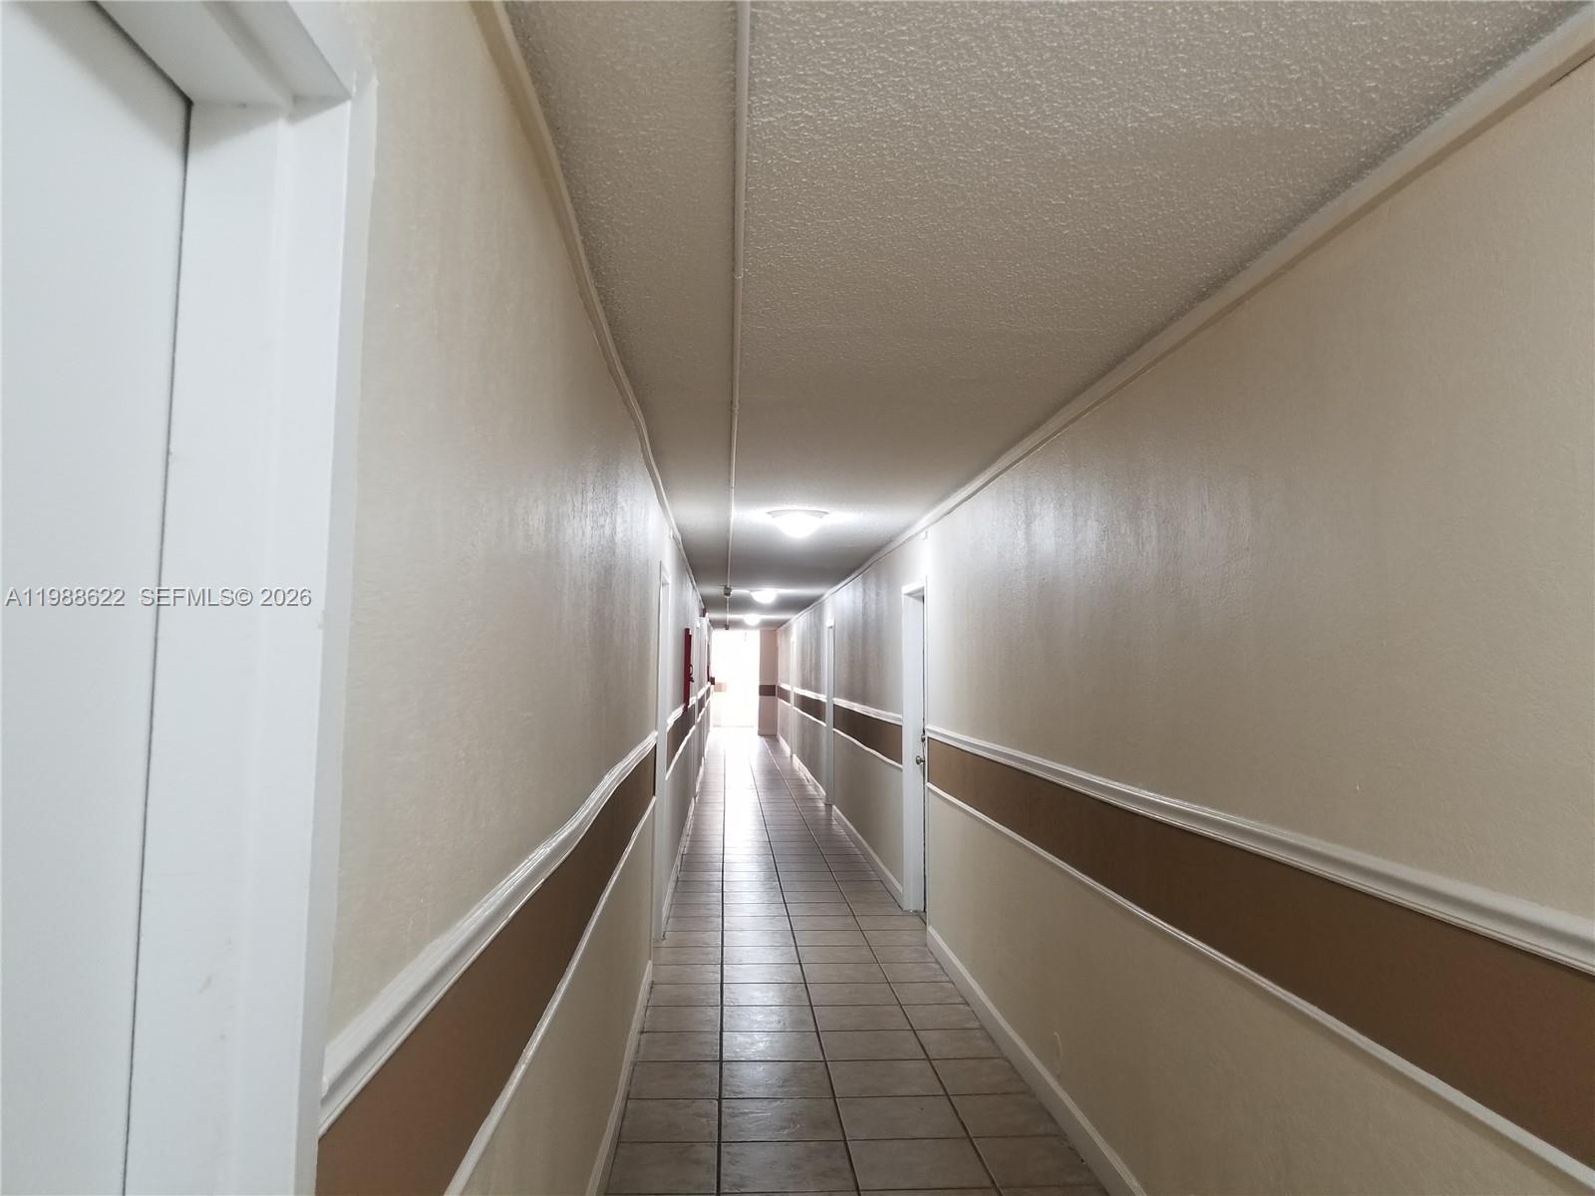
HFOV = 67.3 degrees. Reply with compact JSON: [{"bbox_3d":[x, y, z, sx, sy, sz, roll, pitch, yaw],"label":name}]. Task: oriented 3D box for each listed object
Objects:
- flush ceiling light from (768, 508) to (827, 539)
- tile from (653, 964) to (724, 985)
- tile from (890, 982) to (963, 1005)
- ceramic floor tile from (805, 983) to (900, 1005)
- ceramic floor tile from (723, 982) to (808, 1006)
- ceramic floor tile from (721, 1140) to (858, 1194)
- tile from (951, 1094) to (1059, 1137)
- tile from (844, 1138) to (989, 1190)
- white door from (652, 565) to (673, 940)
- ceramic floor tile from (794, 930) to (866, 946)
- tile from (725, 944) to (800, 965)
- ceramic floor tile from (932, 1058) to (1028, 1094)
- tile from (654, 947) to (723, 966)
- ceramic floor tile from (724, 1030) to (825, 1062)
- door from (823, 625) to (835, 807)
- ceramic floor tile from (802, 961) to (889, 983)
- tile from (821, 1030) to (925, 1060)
[{"bbox_3d":[0.003,-0.411,6.741,0.340,0.125,0.340,1,-3,-3],"label":"flush ceiling light"},{"bbox_3d":[-0.576,1.910,6.069,0.383,0.010,0.390,1,-3,-3],"label":"tile"},{"bbox_3d":[0.634,1.900,5.746,0.321,0.010,0.390,1,-3,-3],"label":"tile"},{"bbox_3d":[0.264,1.896,5.724,0.408,0.010,0.390,1,-3,-3],"label":"ceramic floor tile"},{"bbox_3d":[-0.149,1.863,5.611,0.400,0.010,0.382,1,-3,-3],"label":"ceramic floor tile"},{"bbox_3d":[-0.033,1.780,3.741,0.407,0.010,0.394,1,-3,-3],"label":"ceramic floor tile"},{"bbox_3d":[0.716,1.812,4.181,0.304,0.010,0.394,1,-3,-3],"label":"tile"},{"bbox_3d":[0.379,1.785,3.765,0.407,0.010,0.394,1,-3,-3],"label":"tile"},{"bbox_3d":[-0.779,0.871,6.357,0.140,2.050,0.944,1,-3,-3],"label":"white door"},{"bbox_3d":[0.193,1.964,6.903,0.408,0.010,0.390,1,-3,-3],"label":"ceramic floor tile"},{"bbox_3d":[-0.196,1.909,6.388,0.400,0.010,0.382,1,-3,-3],"label":"tile"},{"bbox_3d":[0.697,1.831,4.568,0.304,0.010,0.390,1,-3,-3],"label":"ceramic floor tile"},{"bbox_3d":[-0.603,1.933,6.462,0.391,0.010,0.390,1,-3,-3],"label":"tile"},{"bbox_3d":[-0.104,1.849,4.925,0.407,0.010,0.394,1,-3,-3],"label":"ceramic floor tile"},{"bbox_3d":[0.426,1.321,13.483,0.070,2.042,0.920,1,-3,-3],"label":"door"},{"bbox_3d":[0.240,1.919,6.117,0.408,0.010,0.390,1,-3,-3],"label":"ceramic floor tile"},{"bbox_3d":[0.304,1.820,4.859,0.400,0.010,0.382,1,-3,-3],"label":"tile"}]

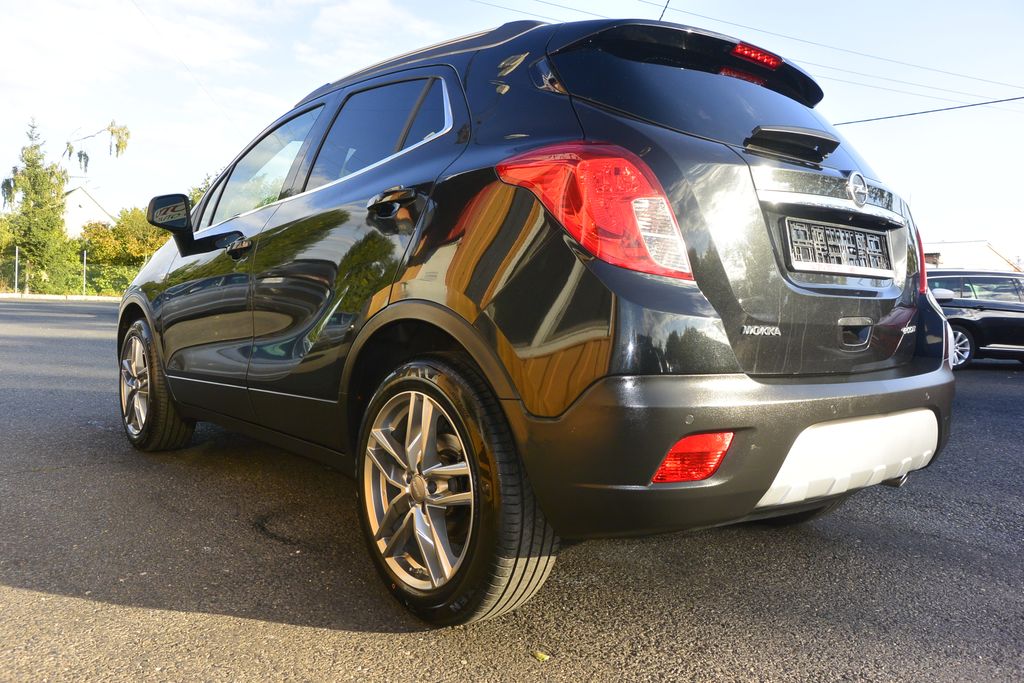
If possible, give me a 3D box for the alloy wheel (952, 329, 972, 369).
[{"bbox_3d":[6.116,0.092,10.678,0.480,0.480,0.180,1,3,-13],"label":"alloy wheel"}]

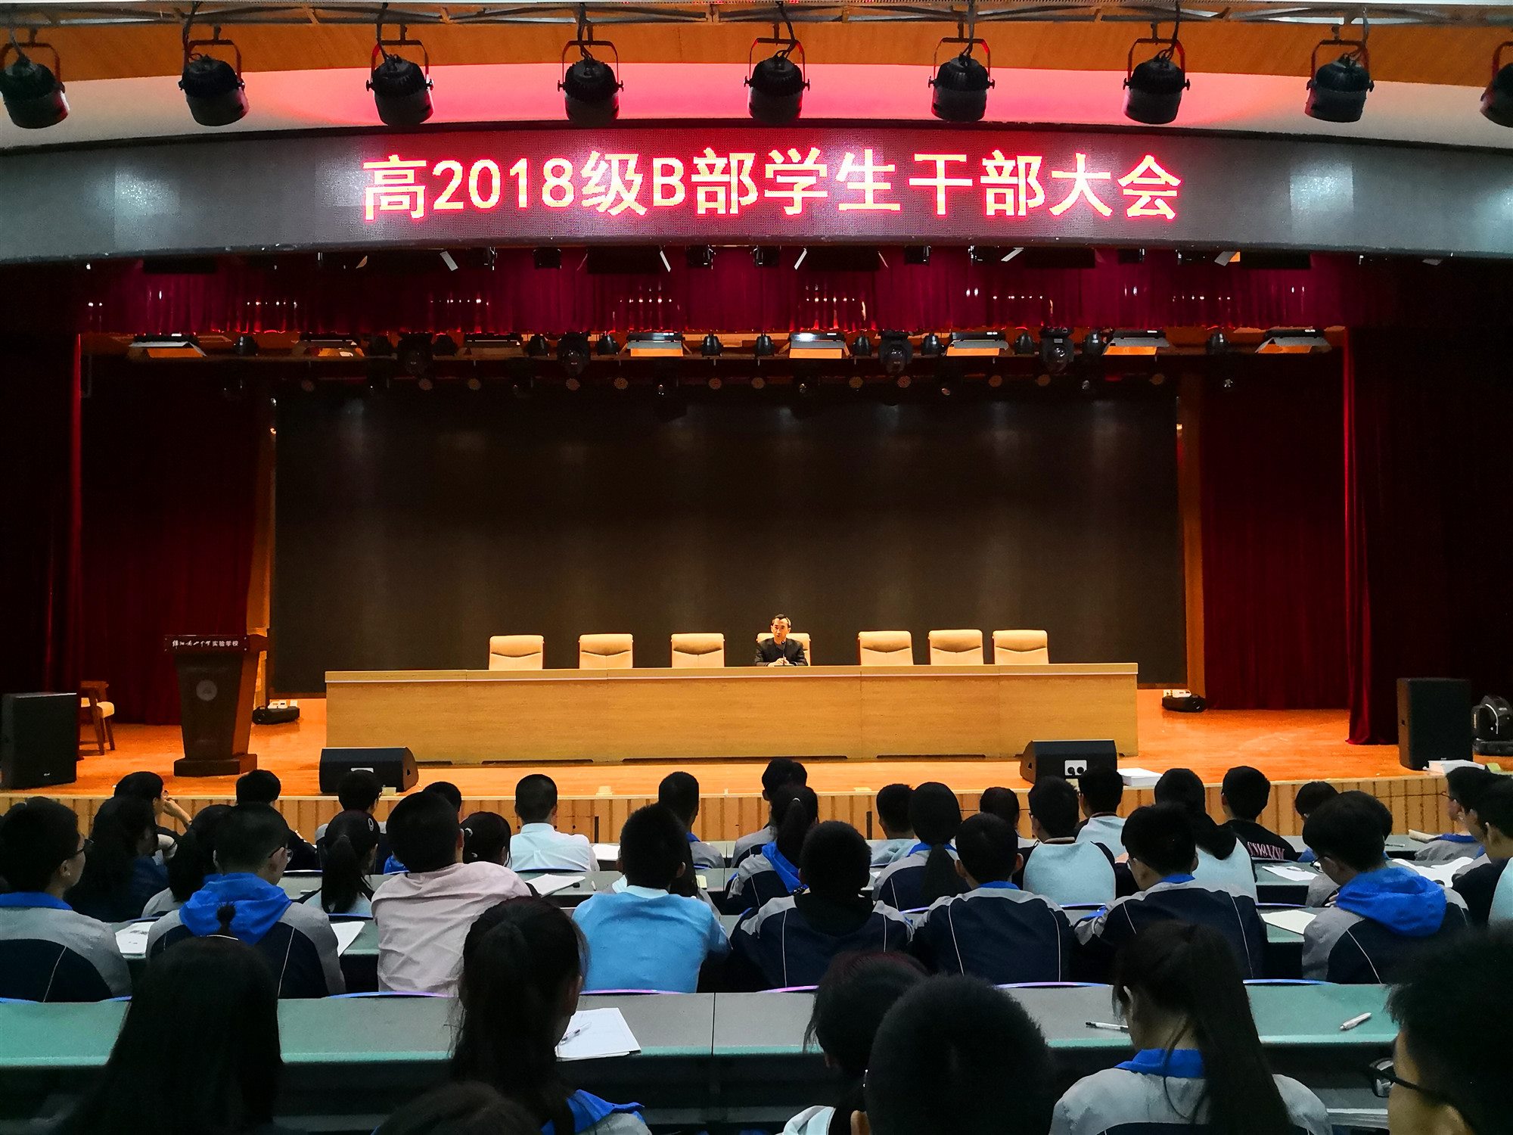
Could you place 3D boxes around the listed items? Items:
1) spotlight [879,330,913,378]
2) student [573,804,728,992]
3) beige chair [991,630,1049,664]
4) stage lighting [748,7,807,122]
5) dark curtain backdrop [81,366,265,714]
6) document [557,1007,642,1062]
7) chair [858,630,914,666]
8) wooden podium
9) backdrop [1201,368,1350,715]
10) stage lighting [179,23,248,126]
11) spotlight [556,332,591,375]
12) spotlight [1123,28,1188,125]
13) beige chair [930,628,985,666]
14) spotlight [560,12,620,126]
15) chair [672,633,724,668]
[{"bbox_3d":[1.407,-2.151,11.900,0.350,0.476,0.320,0,-2,-2],"label":"spotlight"},{"bbox_3d":[-0.292,1.242,3.330,0.470,1.204,0.740,0,-2,-2],"label":"student"},{"bbox_3d":[2.516,1.111,10.878,0.570,1.060,0.620,-1,-3,-1],"label":"beige chair"},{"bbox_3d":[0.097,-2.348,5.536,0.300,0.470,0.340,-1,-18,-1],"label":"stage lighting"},{"bbox_3d":[-7.399,-0.283,14.886,2.359,4.477,0.250,-1,-3,-1],"label":"dark curtain backdrop"},{"bbox_3d":[-0.364,0.957,2.437,0.205,0.008,0.290,1,-4,-16],"label":"document"},{"bbox_3d":[1.227,1.123,10.856,0.570,1.060,0.620,-1,-3,-1],"label":"chair"},{"bbox_3d":[-4.250,1.074,9.319,0.620,1.080,0.480,0,-2,-5],"label":"wooden podium"},{"bbox_3d":[7.191,-0.465,16.456,2.200,4.850,0.250,0,-4,-1],"label":"backdrop"},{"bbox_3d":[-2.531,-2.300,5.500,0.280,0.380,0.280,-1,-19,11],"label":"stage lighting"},{"bbox_3d":[-1.847,-2.175,11.900,0.360,0.480,0.340,0,-4,-1],"label":"spotlight"},{"bbox_3d":[1.814,-2.229,5.350,0.285,0.421,0.280,0,-2,-2],"label":"spotlight"},{"bbox_3d":[1.798,1.114,10.572,0.570,1.080,0.620,0,-4,-1],"label":"beige chair"},{"bbox_3d":[-0.753,-2.243,5.350,0.285,0.457,0.280,0,-2,-2],"label":"spotlight"},{"bbox_3d":[-0.523,1.146,10.721,0.570,1.080,0.620,0,-4,-1],"label":"chair"}]

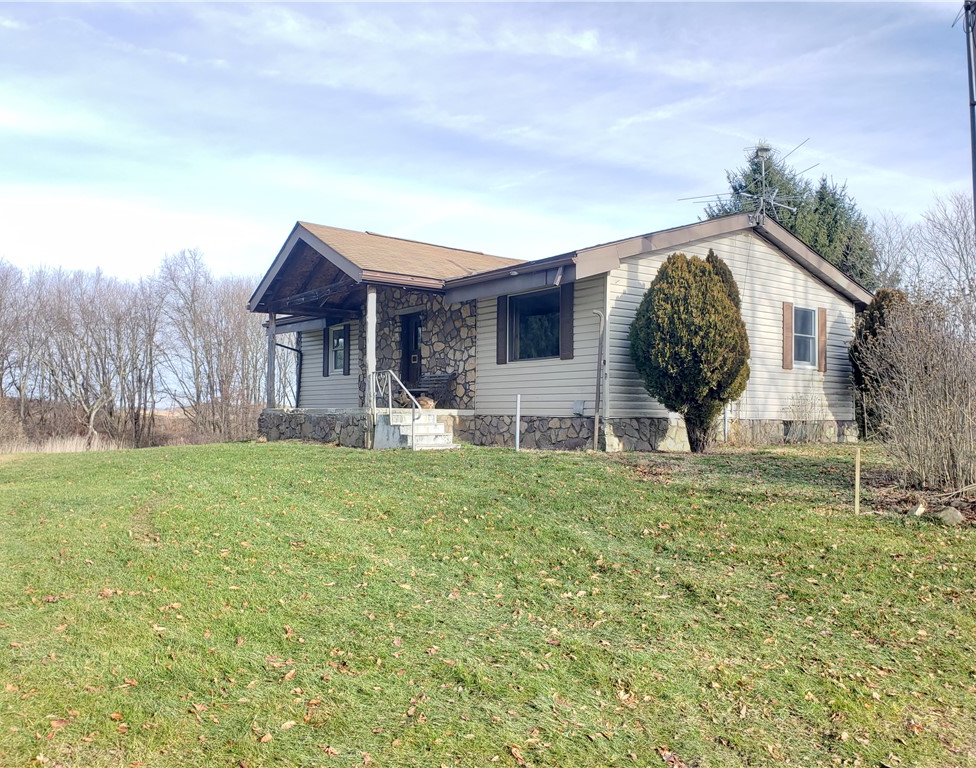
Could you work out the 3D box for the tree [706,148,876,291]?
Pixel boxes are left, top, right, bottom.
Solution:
[{"bbox_3d":[10.560,-3.220,26.803,6.000,10.240,6.300,2,-3,-36],"label":"tree"}]

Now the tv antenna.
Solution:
[{"bbox_3d":[5.463,-3.891,15.044,1.900,1.650,2.850,2,-3,-36],"label":"tv antenna"}]

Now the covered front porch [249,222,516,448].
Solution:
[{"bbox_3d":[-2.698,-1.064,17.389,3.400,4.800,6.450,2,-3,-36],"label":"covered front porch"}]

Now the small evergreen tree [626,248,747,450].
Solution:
[{"bbox_3d":[3.249,-0.524,12.400,1.900,3.250,1.950,1,-2,0],"label":"small evergreen tree"}]

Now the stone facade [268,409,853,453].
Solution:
[{"bbox_3d":[0.299,1.088,19.615,10.200,0.800,13.300,2,-3,-36],"label":"stone facade"}]

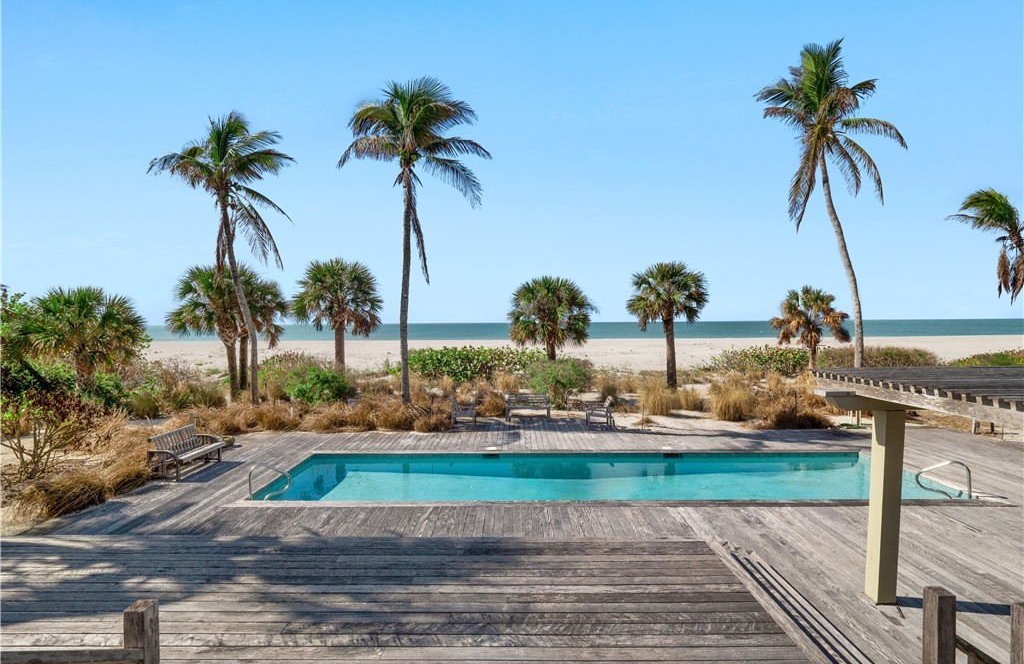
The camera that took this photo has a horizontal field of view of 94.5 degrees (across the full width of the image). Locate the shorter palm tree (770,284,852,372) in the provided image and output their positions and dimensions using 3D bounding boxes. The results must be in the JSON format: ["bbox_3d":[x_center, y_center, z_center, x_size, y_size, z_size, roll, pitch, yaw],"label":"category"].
[{"bbox_3d":[14.901,0.059,23.308,3.900,4.700,3.800,0,1,0],"label":"shorter palm tree"}]

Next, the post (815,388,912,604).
[{"bbox_3d":[3.775,1.737,5.106,0.900,2.260,0.220,0,1,0],"label":"post"}]

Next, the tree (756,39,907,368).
[{"bbox_3d":[12.064,-4.210,17.922,5.600,13.500,5.500,0,1,0],"label":"tree"}]

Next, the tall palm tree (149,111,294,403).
[{"bbox_3d":[-11.355,-2.912,18.500,5.710,11.490,5.600,0,1,0],"label":"tall palm tree"}]

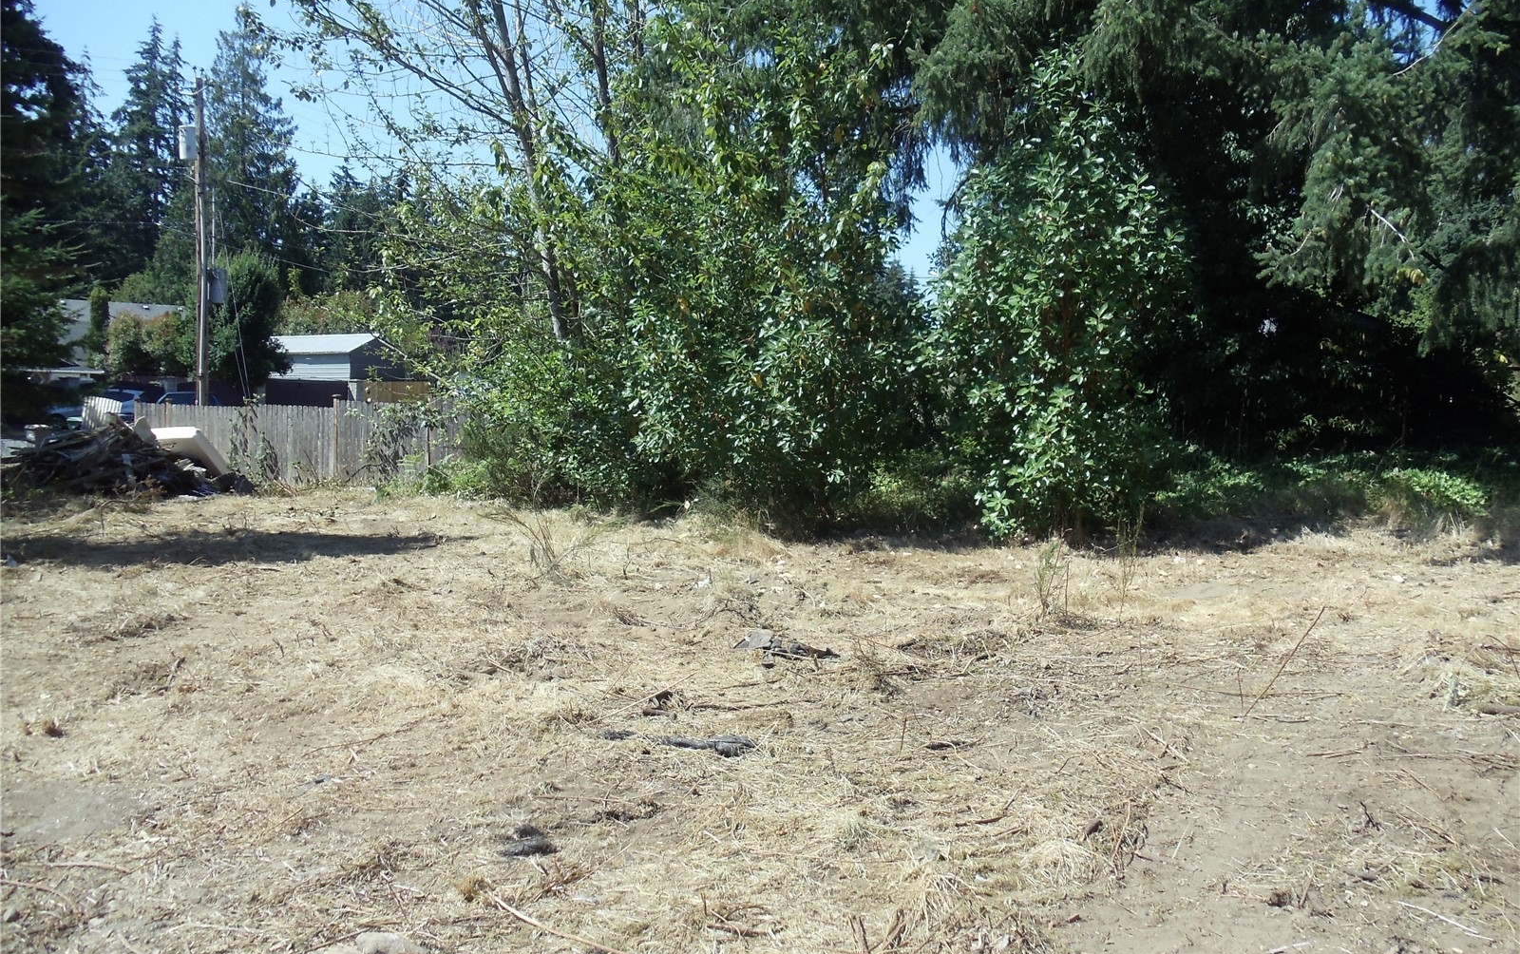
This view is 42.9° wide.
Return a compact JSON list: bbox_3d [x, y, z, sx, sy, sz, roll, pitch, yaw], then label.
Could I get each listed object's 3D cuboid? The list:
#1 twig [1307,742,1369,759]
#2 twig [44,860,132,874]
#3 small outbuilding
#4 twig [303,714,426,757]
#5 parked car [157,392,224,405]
[{"bbox_3d":[2.642,1.236,8.832,0.443,0.035,0.070,-2,3,-37],"label":"twig"},{"bbox_3d":[-2.304,1.330,6.654,0.353,0.030,0.060,1,3,18],"label":"twig"},{"bbox_3d":[-17.400,-3.950,78.500,5.200,3.600,3.900,1,3,28],"label":"small outbuilding"},{"bbox_3d":[-1.872,1.217,9.230,0.090,0.040,1.133,1,3,20],"label":"twig"},{"bbox_3d":[-20.420,-2.311,69.000,4.600,1.470,1.780,1,3,21],"label":"parked car"}]

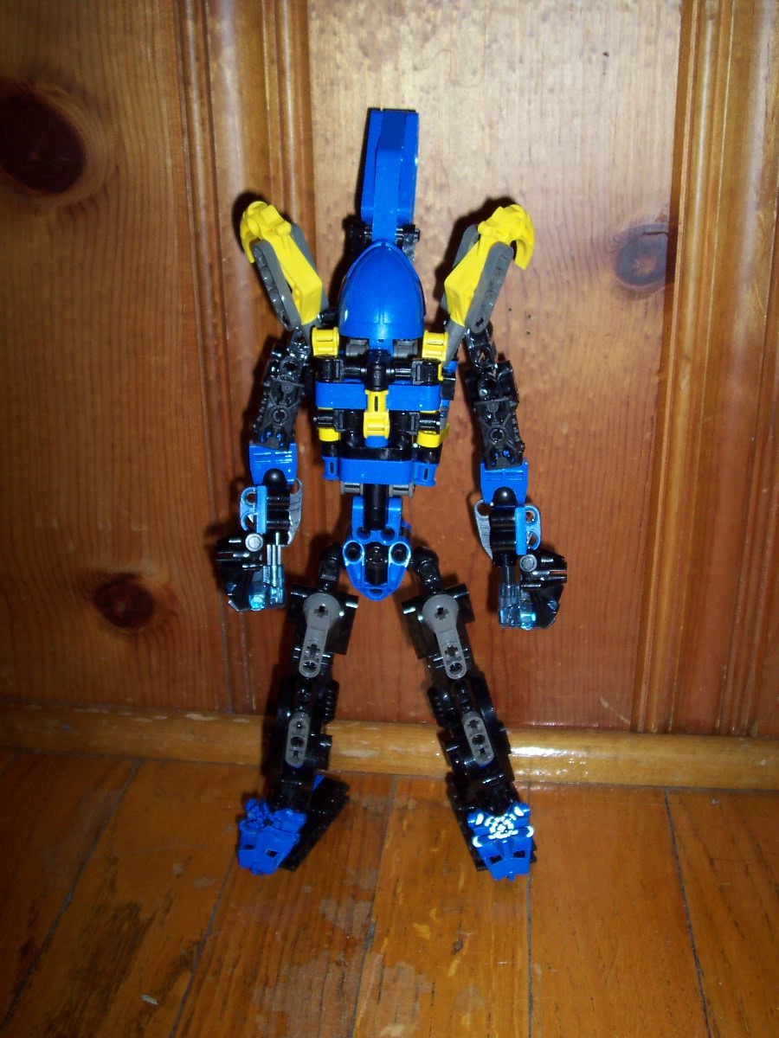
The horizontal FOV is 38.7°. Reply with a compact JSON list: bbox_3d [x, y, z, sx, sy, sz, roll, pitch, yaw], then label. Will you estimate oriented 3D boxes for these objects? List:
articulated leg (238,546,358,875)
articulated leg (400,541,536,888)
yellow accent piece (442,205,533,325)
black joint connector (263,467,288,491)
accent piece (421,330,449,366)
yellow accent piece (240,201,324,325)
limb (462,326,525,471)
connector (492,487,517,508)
[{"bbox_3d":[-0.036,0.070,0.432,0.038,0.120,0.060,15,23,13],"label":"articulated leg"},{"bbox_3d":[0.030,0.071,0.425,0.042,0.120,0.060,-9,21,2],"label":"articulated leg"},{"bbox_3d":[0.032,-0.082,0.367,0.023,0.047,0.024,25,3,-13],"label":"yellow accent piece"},{"bbox_3d":[-0.043,-0.015,0.418,0.009,0.008,0.009,1,22,6],"label":"black joint connector"},{"bbox_3d":[0.014,-0.054,0.349,0.009,0.010,0.010,1,22,6],"label":"accent piece"},{"bbox_3d":[-0.035,-0.083,0.362,0.013,0.042,0.021,-26,13,-27],"label":"yellow accent piece"},{"bbox_3d":[0.038,-0.043,0.397,0.018,0.054,0.018,-10,20,11],"label":"limb"},{"bbox_3d":[0.042,-0.008,0.411,0.009,0.008,0.009,1,22,6],"label":"connector"}]

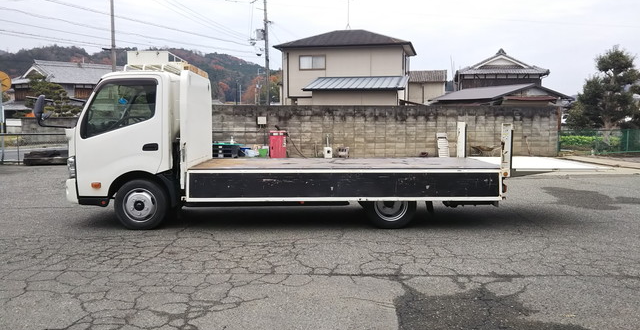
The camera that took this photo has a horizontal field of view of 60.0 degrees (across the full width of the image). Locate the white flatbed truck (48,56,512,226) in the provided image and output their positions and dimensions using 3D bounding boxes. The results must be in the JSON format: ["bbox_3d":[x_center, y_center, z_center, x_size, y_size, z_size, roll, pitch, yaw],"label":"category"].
[{"bbox_3d":[-0.542,-0.416,8.307,6.200,2.470,2.020,0,5,0],"label":"white flatbed truck"}]

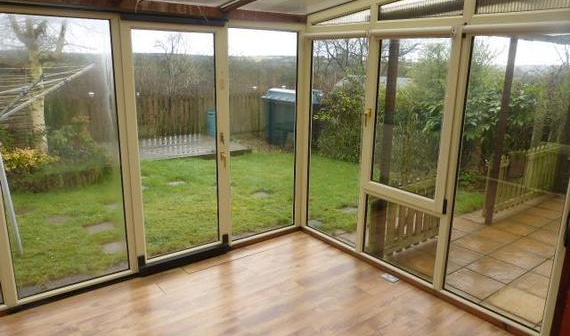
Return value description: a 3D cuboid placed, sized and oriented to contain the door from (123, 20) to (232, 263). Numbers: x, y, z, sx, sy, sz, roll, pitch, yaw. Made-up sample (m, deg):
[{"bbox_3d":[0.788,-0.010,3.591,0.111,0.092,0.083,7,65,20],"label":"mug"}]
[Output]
[{"bbox_3d":[-0.833,-0.172,3.479,0.869,1.901,0.070,-10,18,-37],"label":"door"}]

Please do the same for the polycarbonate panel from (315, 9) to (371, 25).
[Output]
[{"bbox_3d":[0.502,-1.324,3.787,0.030,0.107,0.699,-10,17,-36],"label":"polycarbonate panel"}]

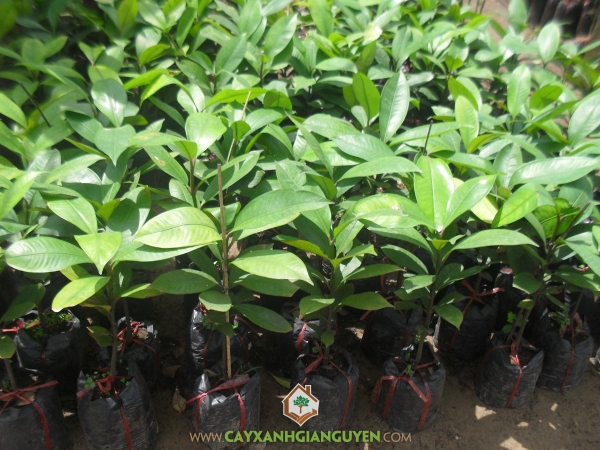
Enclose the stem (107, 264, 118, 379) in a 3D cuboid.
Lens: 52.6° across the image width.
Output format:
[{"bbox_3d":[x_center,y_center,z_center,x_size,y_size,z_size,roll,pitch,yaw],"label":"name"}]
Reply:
[{"bbox_3d":[-0.428,0.226,1.383,0.020,0.320,0.020,6,28,-3],"label":"stem"}]

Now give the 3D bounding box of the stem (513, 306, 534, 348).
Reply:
[{"bbox_3d":[0.539,0.247,1.455,0.012,0.126,0.012,8,27,-4],"label":"stem"}]

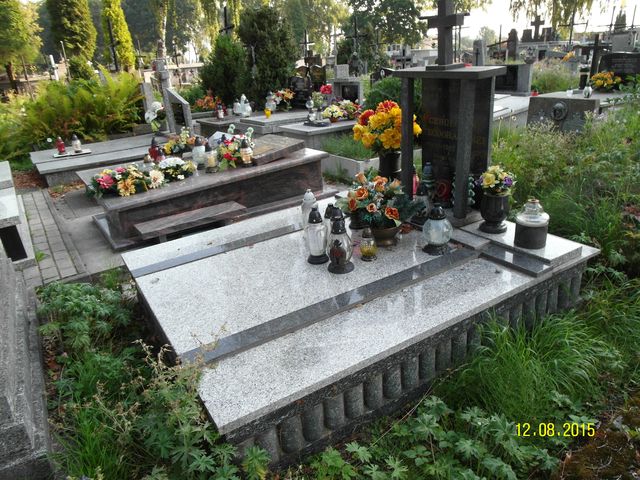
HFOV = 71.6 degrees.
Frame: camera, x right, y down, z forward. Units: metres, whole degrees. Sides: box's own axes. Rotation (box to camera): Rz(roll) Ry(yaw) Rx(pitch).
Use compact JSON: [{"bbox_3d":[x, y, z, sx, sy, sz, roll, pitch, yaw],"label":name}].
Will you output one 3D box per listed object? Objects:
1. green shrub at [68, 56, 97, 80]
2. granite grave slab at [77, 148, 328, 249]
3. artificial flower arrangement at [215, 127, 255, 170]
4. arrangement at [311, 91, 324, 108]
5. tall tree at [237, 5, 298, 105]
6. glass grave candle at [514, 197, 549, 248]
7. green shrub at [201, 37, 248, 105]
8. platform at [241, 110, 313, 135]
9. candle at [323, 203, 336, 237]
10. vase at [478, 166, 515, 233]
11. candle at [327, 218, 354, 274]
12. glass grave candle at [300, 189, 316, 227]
[{"bbox_3d":[-6.840,-4.492,12.931,0.867,1.785,0.867,-14,24,-23],"label":"green shrub"},{"bbox_3d":[-1.187,-0.621,4.532,2.130,0.380,1.680,-18,26,-30],"label":"granite grave slab"},{"bbox_3d":[-0.745,-0.806,3.896,0.347,0.357,0.286,-8,23,-9],"label":"artificial flower arrangement"},{"bbox_3d":[-0.054,-2.230,7.208,0.240,0.340,0.240,-18,26,-30],"label":"arrangement"},{"bbox_3d":[-1.219,-4.107,10.300,1.380,2.450,1.350,-6,22,-4],"label":"tall tree"},{"bbox_3d":[1.101,-0.089,2.300,0.160,0.238,0.160,7,25,25],"label":"glass grave candle"},{"bbox_3d":[-2.109,-3.521,9.800,1.050,1.850,1.050,-8,22,-9],"label":"green shrub"},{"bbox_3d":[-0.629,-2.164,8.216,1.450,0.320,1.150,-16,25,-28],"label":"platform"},{"bbox_3d":[0.071,-0.067,2.466,0.117,0.286,0.117,-3,22,2],"label":"candle"},{"bbox_3d":[1.080,-0.254,2.686,0.225,0.400,0.215,5,23,21],"label":"vase"},{"bbox_3d":[0.102,0.021,2.262,0.137,0.273,0.137,-3,22,3],"label":"candle"},{"bbox_3d":[-0.076,-0.194,2.721,0.100,0.265,0.100,-4,23,2],"label":"glass grave candle"}]

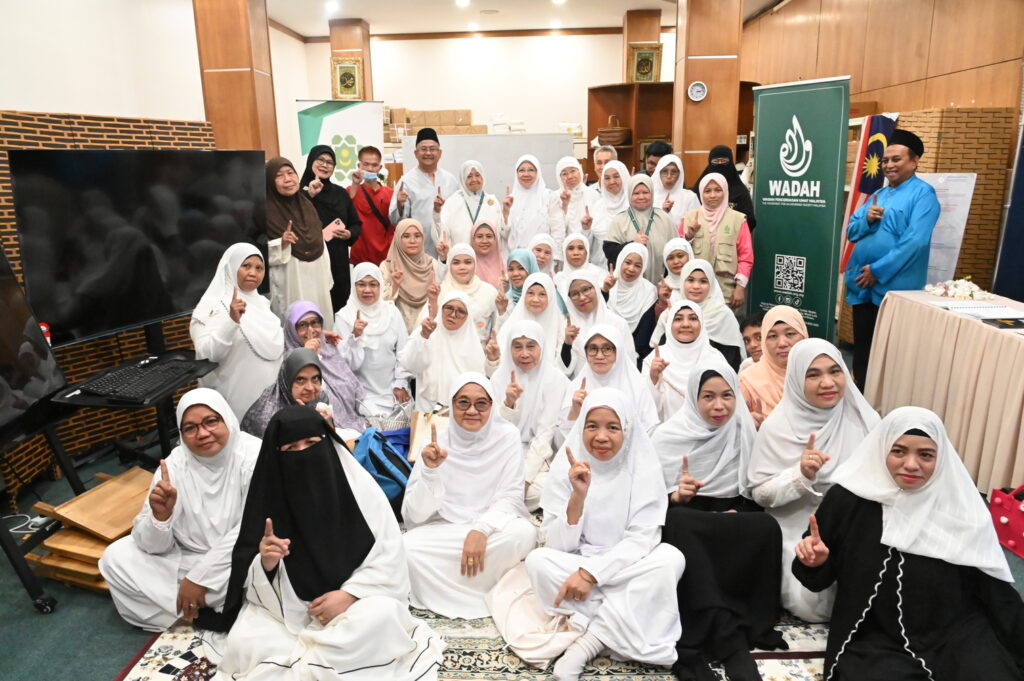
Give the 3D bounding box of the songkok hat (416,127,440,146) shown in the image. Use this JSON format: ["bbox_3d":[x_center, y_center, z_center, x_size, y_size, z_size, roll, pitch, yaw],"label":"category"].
[{"bbox_3d":[-0.574,-1.412,4.713,0.170,0.115,0.210,-2,13,-5],"label":"songkok hat"}]

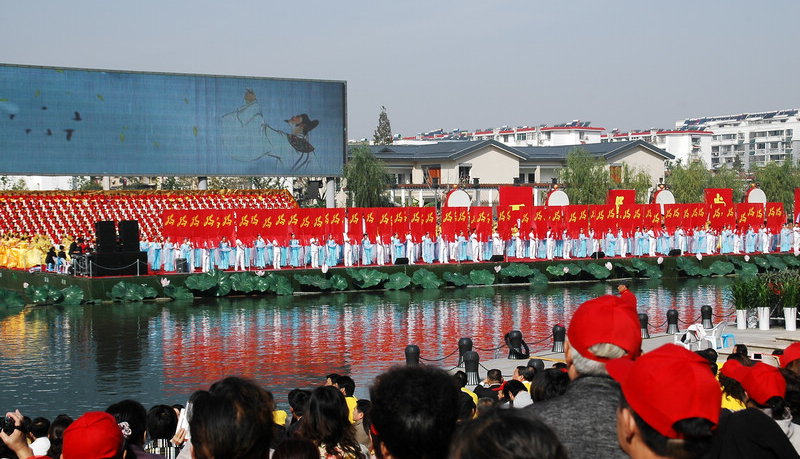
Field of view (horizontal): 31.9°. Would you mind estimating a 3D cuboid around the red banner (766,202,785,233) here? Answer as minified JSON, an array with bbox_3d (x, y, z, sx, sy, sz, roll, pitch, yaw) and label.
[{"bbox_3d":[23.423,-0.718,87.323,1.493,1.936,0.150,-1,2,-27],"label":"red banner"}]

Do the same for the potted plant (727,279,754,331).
[{"bbox_3d":[11.761,2.624,48.500,0.850,1.728,0.800,0,2,0],"label":"potted plant"}]

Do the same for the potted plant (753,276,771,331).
[{"bbox_3d":[11.843,2.424,45.800,0.640,1.770,0.640,-1,2,-23],"label":"potted plant"}]

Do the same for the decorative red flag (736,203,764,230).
[{"bbox_3d":[21.311,-0.745,85.000,2.070,1.790,0.150,-1,2,-23],"label":"decorative red flag"}]

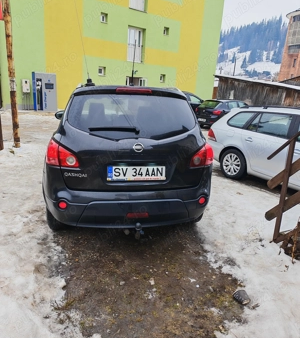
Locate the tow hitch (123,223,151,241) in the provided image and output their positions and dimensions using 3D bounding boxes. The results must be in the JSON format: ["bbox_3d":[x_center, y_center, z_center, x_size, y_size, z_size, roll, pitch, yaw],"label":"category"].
[{"bbox_3d":[-0.120,0.555,2.505,0.210,0.150,0.200,-1,16,-10],"label":"tow hitch"}]

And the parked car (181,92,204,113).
[{"bbox_3d":[1.980,-3.870,16.800,4.450,1.660,1.830,-8,19,-35],"label":"parked car"}]

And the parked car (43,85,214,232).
[{"bbox_3d":[-0.482,-0.499,4.503,1.810,1.645,4.480,-1,16,-10],"label":"parked car"}]

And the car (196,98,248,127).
[{"bbox_3d":[4.280,-2.980,14.880,4.100,1.450,1.720,-8,19,-35],"label":"car"}]

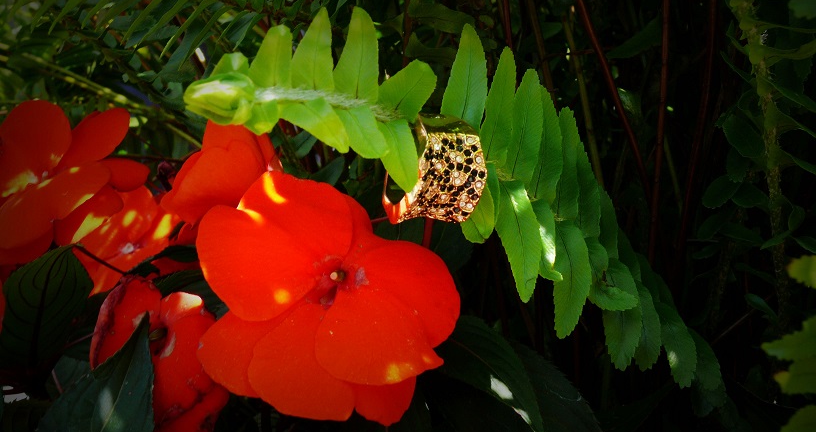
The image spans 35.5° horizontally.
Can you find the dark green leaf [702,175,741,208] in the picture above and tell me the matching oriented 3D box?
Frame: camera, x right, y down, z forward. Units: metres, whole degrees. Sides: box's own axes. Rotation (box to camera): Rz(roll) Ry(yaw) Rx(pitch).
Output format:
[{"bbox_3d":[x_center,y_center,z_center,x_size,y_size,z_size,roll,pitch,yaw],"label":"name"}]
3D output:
[{"bbox_3d":[0.111,-0.009,0.450,0.010,0.018,0.005,52,7,24],"label":"dark green leaf"}]

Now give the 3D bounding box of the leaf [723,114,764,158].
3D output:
[{"bbox_3d":[0.098,-0.023,0.370,0.012,0.011,0.005,-17,6,6],"label":"leaf"}]

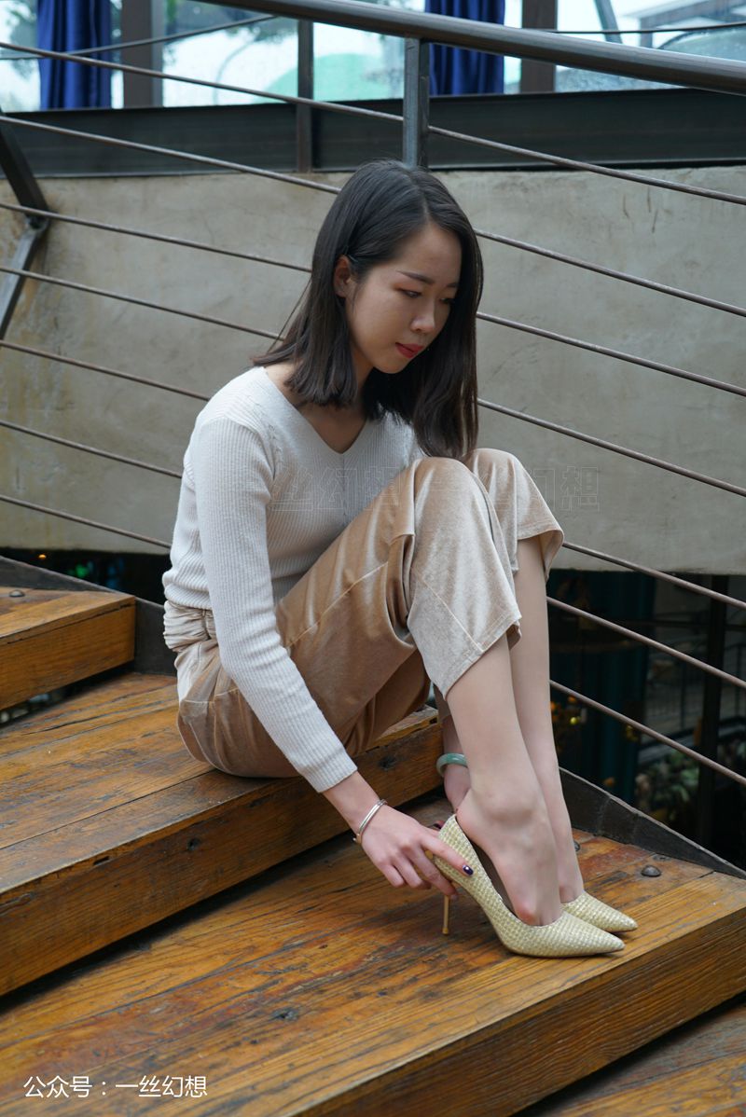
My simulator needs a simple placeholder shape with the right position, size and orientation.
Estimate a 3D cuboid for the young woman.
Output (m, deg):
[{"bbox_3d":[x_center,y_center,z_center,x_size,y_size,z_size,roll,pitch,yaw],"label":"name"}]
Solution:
[{"bbox_3d":[0.058,-0.040,1.792,0.700,0.939,0.420,8,12,36],"label":"young woman"}]

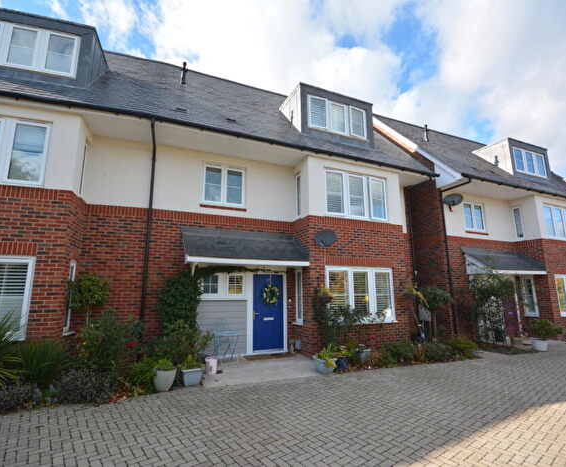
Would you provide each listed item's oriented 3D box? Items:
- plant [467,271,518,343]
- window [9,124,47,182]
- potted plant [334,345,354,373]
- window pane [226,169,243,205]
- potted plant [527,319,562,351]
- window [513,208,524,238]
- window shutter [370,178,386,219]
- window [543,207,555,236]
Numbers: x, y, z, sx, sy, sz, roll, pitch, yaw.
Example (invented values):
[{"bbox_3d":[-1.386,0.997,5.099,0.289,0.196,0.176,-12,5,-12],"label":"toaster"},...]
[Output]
[{"bbox_3d":[6.987,2.451,9.728,1.450,2.400,0.750,4,-10,-23],"label":"plant"},{"bbox_3d":[-4.957,-1.566,5.679,0.540,1.170,0.080,3,-10,-16],"label":"window"},{"bbox_3d":[1.250,2.575,6.030,0.380,0.500,0.380,0,-10,0],"label":"potted plant"},{"bbox_3d":[-1.303,-1.254,7.835,0.500,1.000,0.070,4,-10,-23],"label":"window pane"},{"bbox_3d":[8.185,3.171,9.130,0.750,0.880,0.750,4,-10,-25],"label":"potted plant"},{"bbox_3d":[9.064,-0.385,11.227,0.080,1.140,0.320,4,-10,-23],"label":"window"},{"bbox_3d":[2.781,-1.019,8.516,0.530,1.160,0.060,4,-11,-24],"label":"window shutter"},{"bbox_3d":[9.955,-0.446,10.901,0.530,1.130,0.080,4,-11,-24],"label":"window"}]

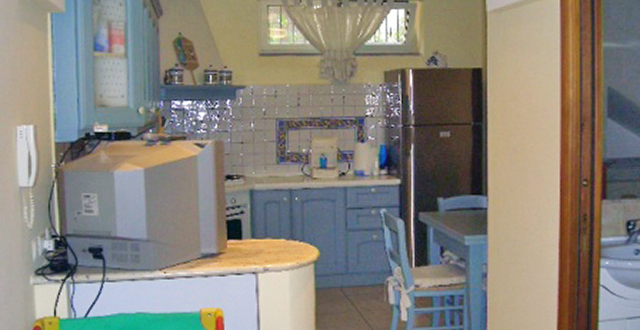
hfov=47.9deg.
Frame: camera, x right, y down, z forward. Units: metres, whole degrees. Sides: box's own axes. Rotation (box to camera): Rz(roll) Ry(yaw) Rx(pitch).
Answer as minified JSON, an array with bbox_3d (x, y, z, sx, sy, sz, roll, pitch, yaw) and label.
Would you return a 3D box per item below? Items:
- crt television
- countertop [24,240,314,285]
[{"bbox_3d":[-0.741,0.145,2.987,0.570,0.475,0.460,0,5,14],"label":"crt television"},{"bbox_3d":[-0.559,0.394,3.008,1.120,0.040,0.600,-2,5,-10],"label":"countertop"}]

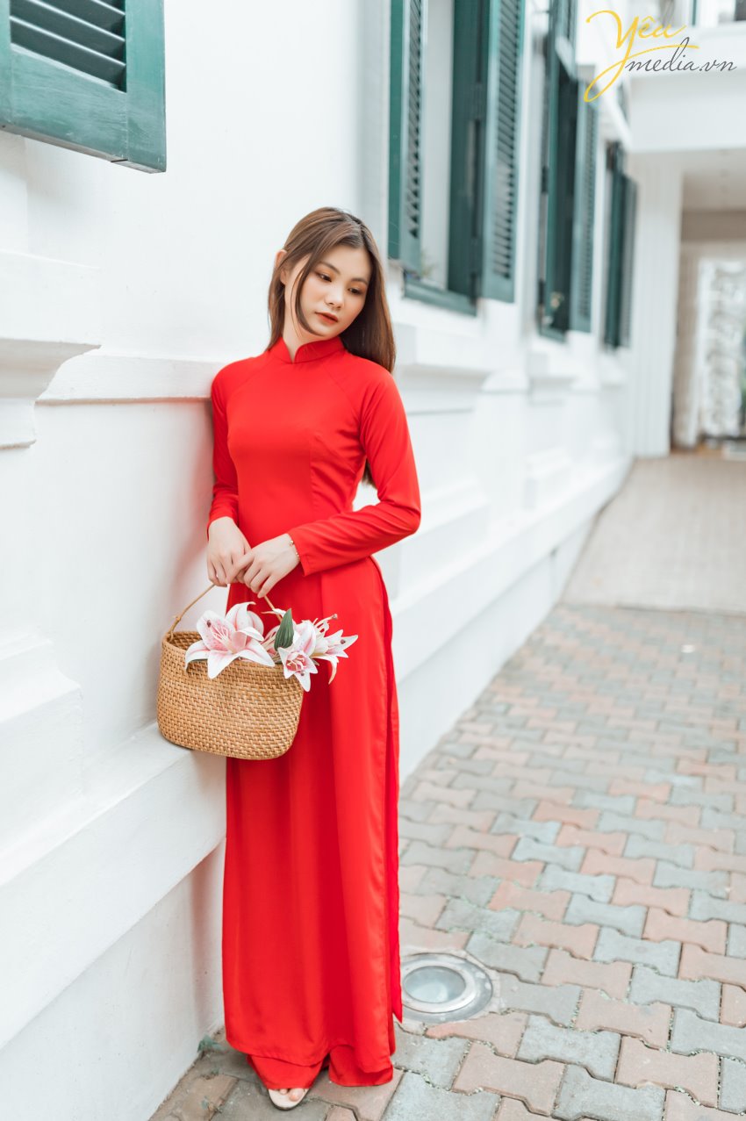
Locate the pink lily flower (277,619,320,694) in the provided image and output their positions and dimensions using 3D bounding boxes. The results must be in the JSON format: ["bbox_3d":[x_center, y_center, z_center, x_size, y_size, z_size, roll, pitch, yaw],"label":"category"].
[{"bbox_3d":[-0.118,0.154,1.758,0.075,0.105,0.080,1,9,0],"label":"pink lily flower"}]

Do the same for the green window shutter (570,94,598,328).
[{"bbox_3d":[1.310,-2.144,6.768,0.045,1.417,0.460,5,10,25],"label":"green window shutter"}]

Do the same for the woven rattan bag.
[{"bbox_3d":[-0.242,0.177,1.863,0.265,0.300,0.150,5,10,25],"label":"woven rattan bag"}]

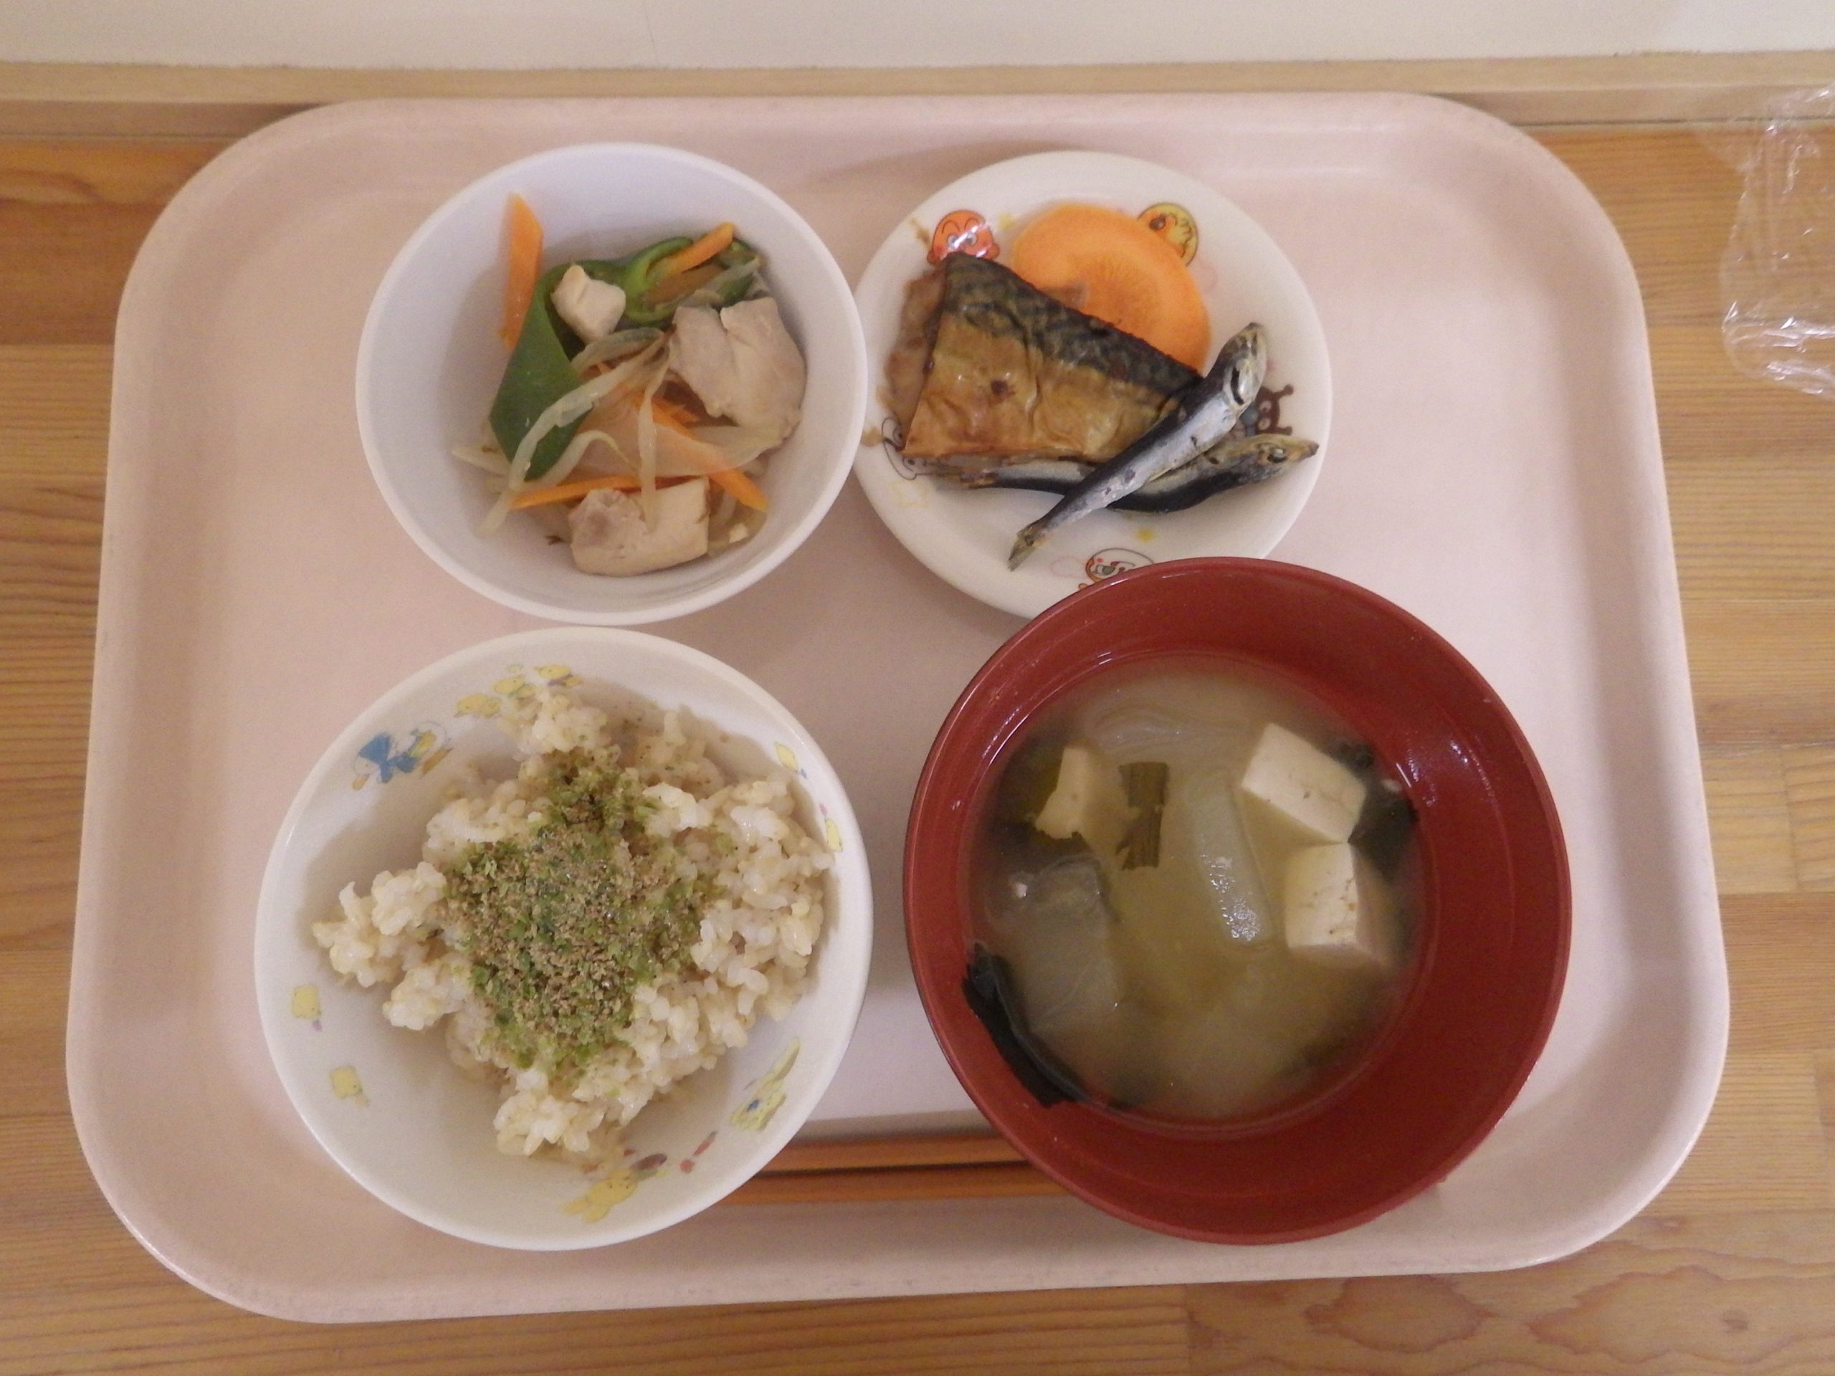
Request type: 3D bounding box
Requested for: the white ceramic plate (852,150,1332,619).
[{"bbox_3d":[0.039,-0.069,0.317,0.115,0.020,0.115,0,81,-2],"label":"white ceramic plate"}]

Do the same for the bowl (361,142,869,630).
[{"bbox_3d":[-0.064,-0.061,0.297,0.105,0.048,0.105,-1,81,-2],"label":"bowl"}]

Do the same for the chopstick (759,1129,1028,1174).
[{"bbox_3d":[0.008,0.102,0.294,0.220,0.007,0.007,-1,81,-2],"label":"chopstick"}]

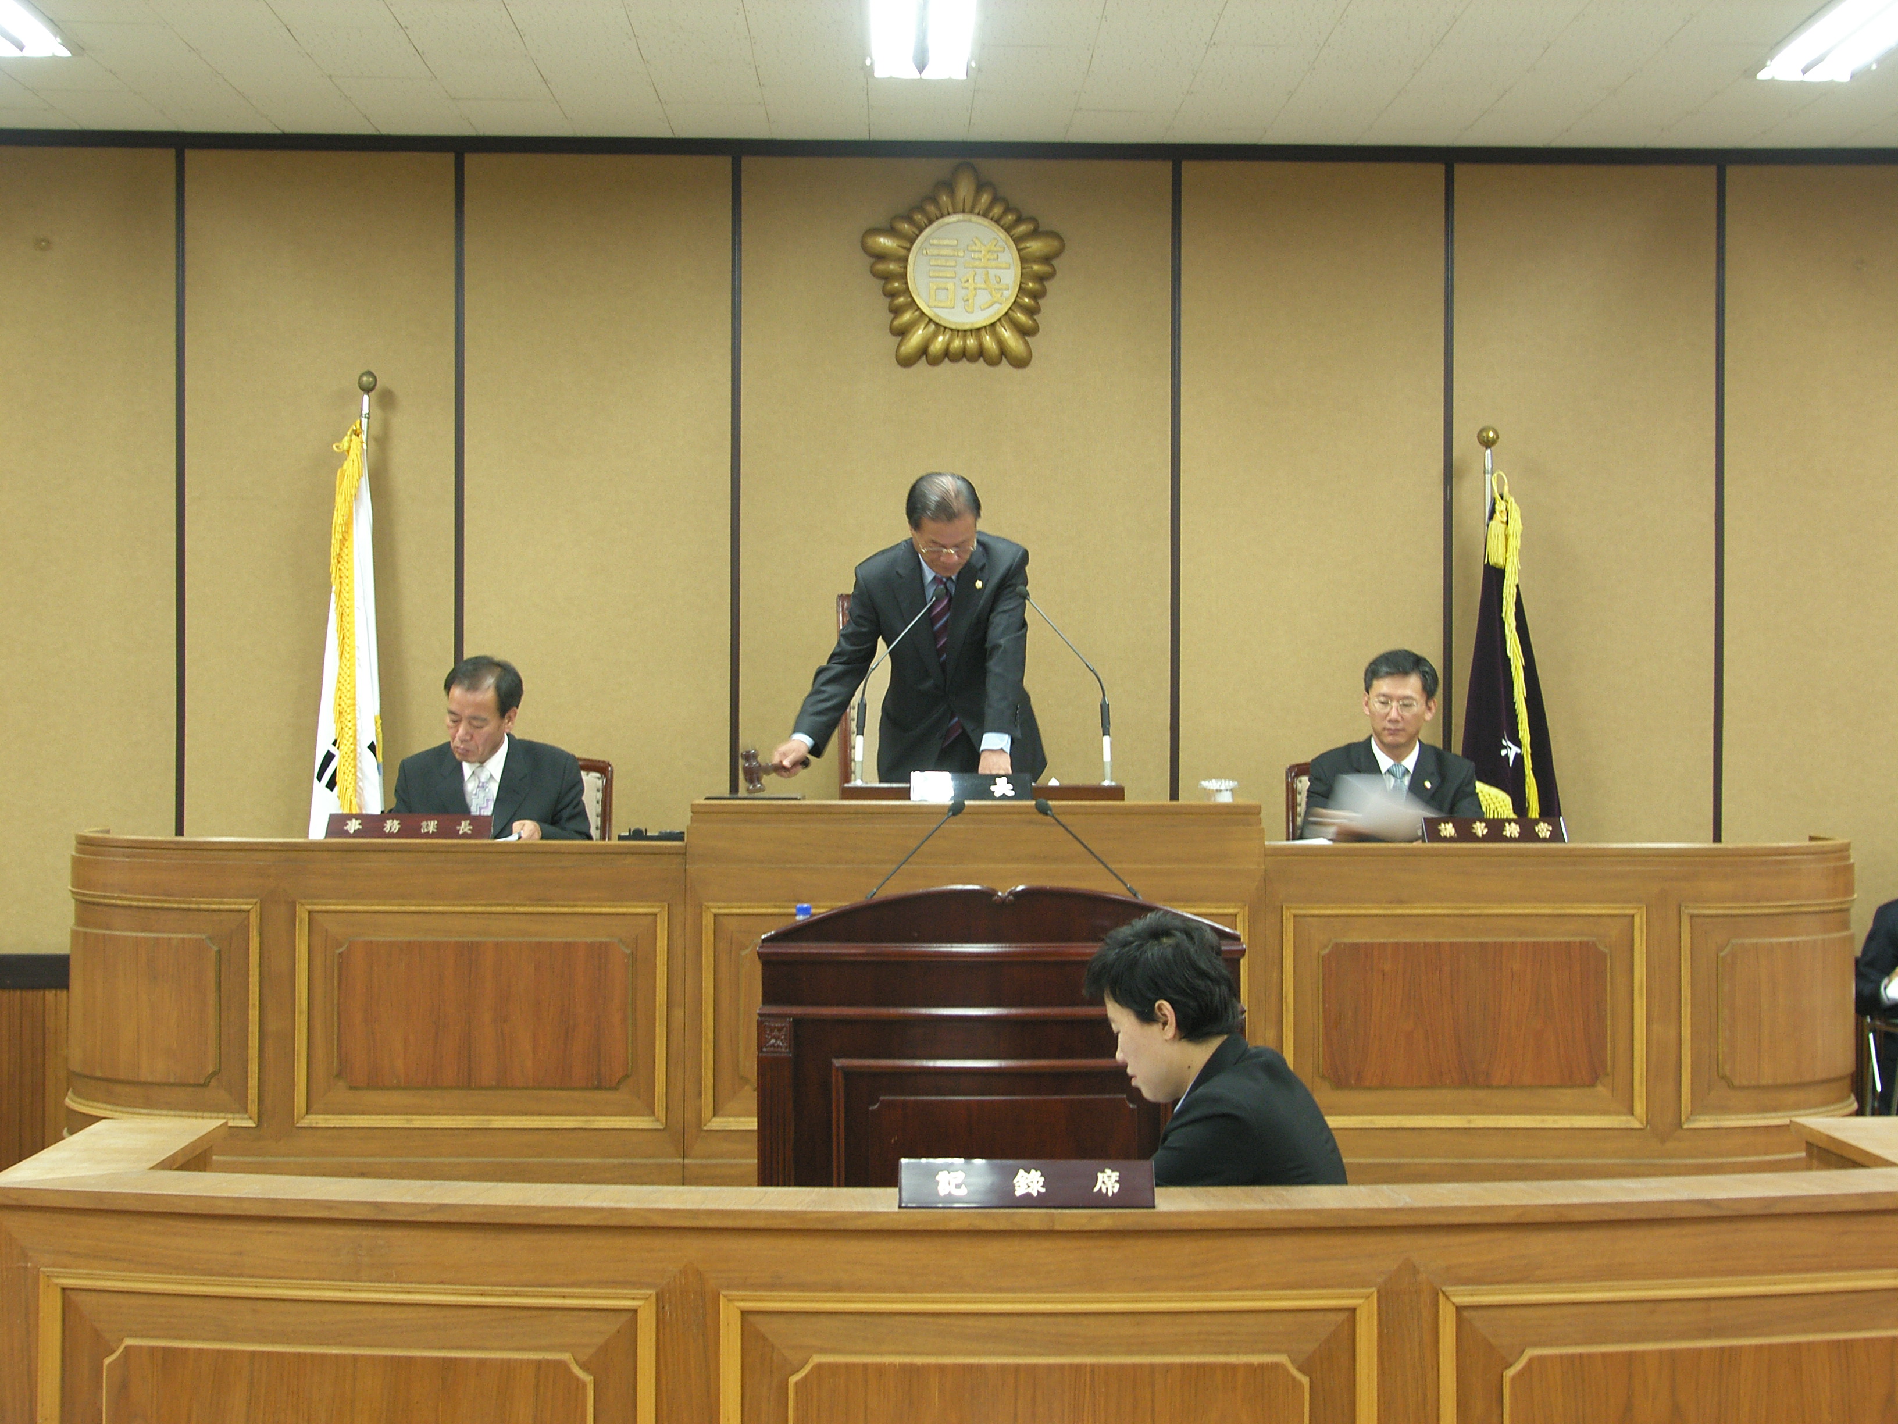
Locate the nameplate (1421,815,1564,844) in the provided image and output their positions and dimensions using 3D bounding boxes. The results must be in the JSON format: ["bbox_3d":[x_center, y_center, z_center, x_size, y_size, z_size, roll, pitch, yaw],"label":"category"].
[{"bbox_3d":[1.287,0.277,7.120,0.335,0.065,0.070,0,0,-2],"label":"nameplate"}]

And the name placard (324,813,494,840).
[{"bbox_3d":[-1.262,0.270,7.060,0.395,0.062,0.070,0,0,-2],"label":"name placard"}]

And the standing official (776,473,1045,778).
[{"bbox_3d":[-0.100,0.184,7.500,0.680,1.560,0.650,0,0,0],"label":"standing official"}]

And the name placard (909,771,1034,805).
[{"bbox_3d":[0.053,0.174,7.040,0.288,0.068,0.070,0,0,-2],"label":"name placard"}]

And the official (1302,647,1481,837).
[{"bbox_3d":[1.112,0.450,7.550,0.490,1.220,0.750,0,0,2],"label":"official"}]

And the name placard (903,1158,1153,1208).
[{"bbox_3d":[0.109,0.667,4.290,0.362,0.067,0.070,0,0,-2],"label":"name placard"}]

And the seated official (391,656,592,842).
[{"bbox_3d":[-1.138,0.468,7.500,0.510,1.220,0.750,0,0,7],"label":"seated official"}]

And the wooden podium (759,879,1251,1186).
[{"bbox_3d":[0.085,0.925,5.680,0.880,1.220,0.600,0,0,-2],"label":"wooden podium"}]

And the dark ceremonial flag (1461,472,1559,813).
[{"bbox_3d":[1.700,-0.100,9.080,0.360,1.270,0.250,0,0,-2],"label":"dark ceremonial flag"}]

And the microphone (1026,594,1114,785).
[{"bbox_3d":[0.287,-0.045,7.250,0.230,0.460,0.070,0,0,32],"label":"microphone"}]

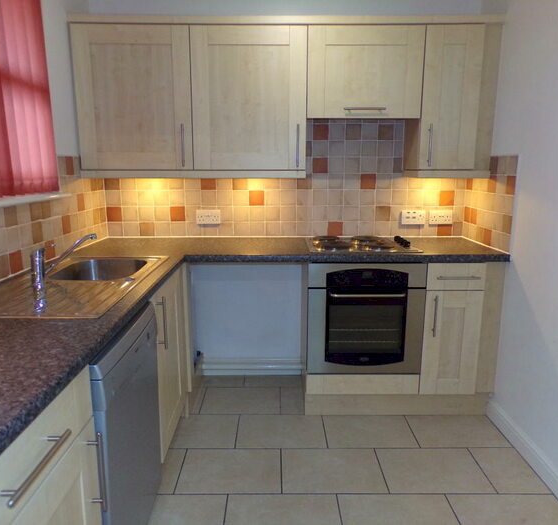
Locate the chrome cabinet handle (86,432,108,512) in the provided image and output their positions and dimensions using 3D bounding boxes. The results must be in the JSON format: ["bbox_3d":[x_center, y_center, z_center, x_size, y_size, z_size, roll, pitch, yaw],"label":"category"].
[{"bbox_3d":[-0.458,0.530,1.221,0.039,0.218,0.013,0,11,0],"label":"chrome cabinet handle"}]

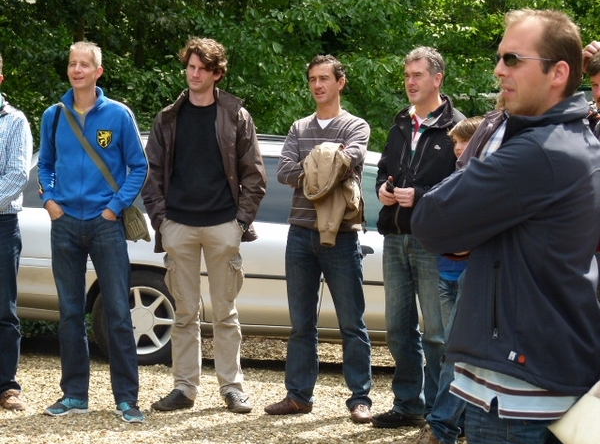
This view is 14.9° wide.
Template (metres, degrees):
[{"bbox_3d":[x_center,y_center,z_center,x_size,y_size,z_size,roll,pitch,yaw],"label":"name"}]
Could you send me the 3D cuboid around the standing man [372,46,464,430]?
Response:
[{"bbox_3d":[0.569,0.073,10.800,0.490,1.790,0.400,3,4,32],"label":"standing man"}]

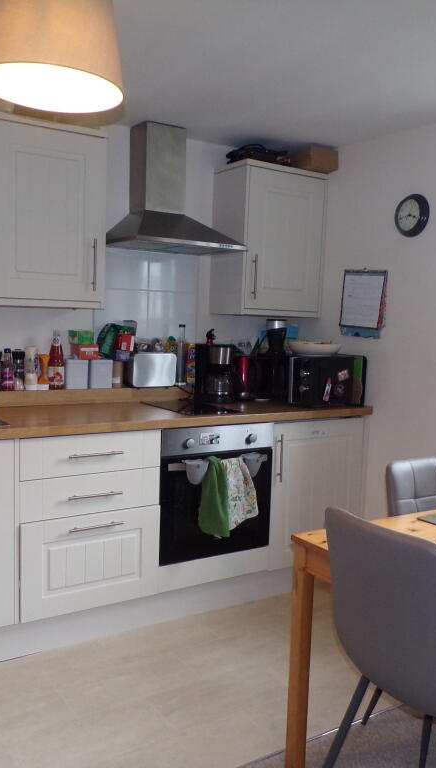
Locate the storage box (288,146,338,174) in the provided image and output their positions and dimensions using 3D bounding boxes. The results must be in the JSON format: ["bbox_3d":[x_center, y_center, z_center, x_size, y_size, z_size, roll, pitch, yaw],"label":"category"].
[{"bbox_3d":[0.485,-1.184,3.798,0.193,0.098,0.268,-1,5,-34],"label":"storage box"}]

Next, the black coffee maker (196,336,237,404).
[{"bbox_3d":[0.004,-0.056,3.668,0.160,0.294,0.205,-2,6,-33],"label":"black coffee maker"}]

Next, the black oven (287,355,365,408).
[{"bbox_3d":[0.475,-0.026,3.679,0.440,0.250,0.340,-1,6,-26],"label":"black oven"}]

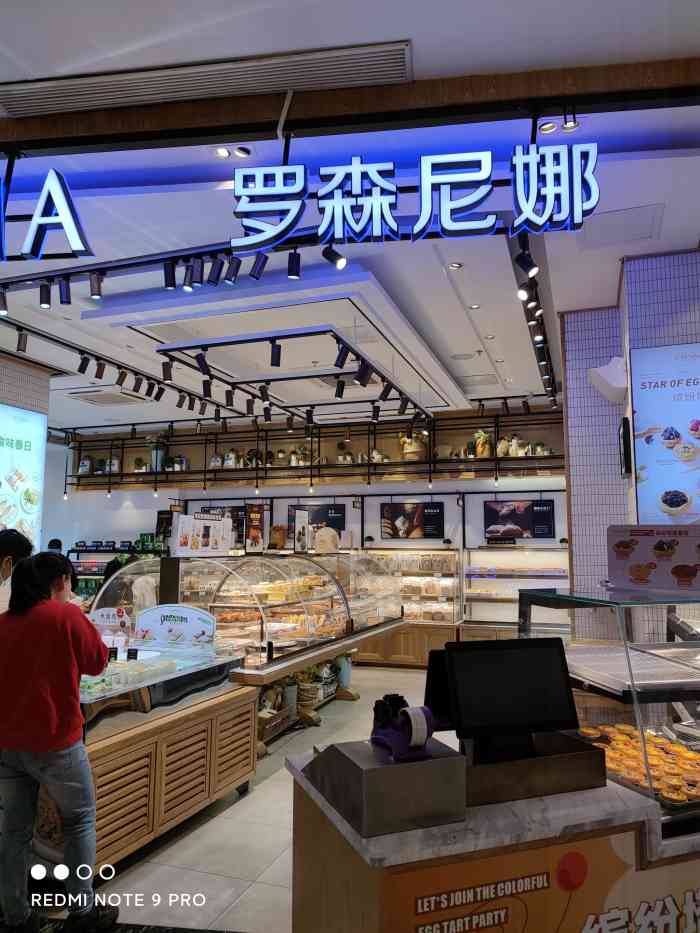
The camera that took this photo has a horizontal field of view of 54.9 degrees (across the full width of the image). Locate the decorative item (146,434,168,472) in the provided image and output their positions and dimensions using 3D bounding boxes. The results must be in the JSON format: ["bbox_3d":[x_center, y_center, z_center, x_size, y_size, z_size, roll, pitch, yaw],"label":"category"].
[{"bbox_3d":[-3.161,-0.205,11.068,0.290,0.570,0.270,-2,-8,19],"label":"decorative item"}]

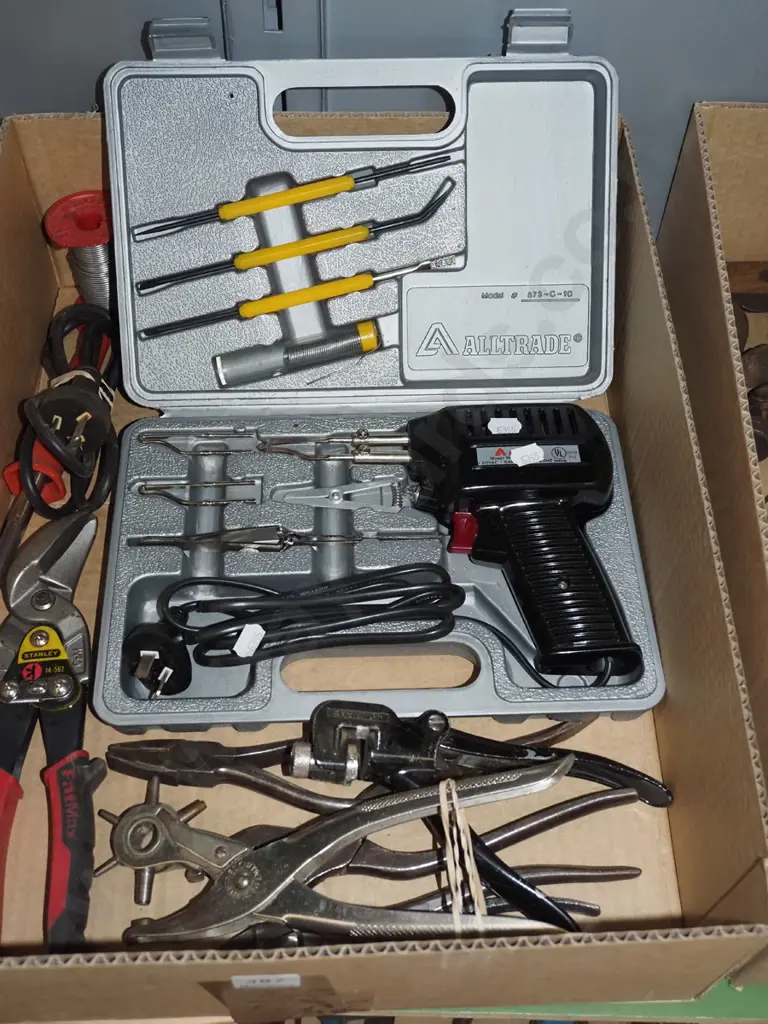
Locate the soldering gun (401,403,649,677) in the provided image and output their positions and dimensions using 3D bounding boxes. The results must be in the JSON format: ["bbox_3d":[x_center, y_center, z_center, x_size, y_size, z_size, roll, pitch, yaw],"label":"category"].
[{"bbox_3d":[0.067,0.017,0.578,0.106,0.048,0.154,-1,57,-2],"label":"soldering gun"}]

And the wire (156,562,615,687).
[{"bbox_3d":[-0.001,0.058,0.557,0.226,0.036,0.058,-1,57,-2],"label":"wire"}]

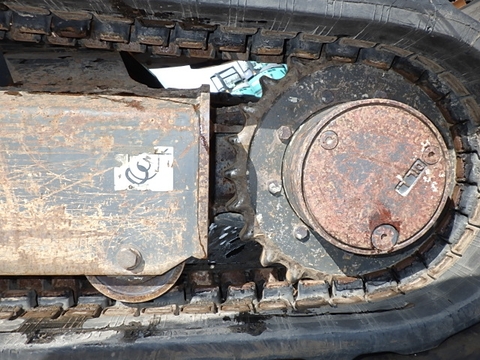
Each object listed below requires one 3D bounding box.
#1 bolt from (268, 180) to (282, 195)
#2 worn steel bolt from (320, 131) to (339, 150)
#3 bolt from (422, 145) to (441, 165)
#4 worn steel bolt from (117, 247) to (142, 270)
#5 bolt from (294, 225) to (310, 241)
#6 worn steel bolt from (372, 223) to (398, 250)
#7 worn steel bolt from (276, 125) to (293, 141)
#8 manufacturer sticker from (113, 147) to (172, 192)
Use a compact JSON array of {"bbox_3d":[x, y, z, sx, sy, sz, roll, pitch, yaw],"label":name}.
[{"bbox_3d":[0.053,0.011,0.580,0.020,0.020,0.009,0,5,-2],"label":"bolt"},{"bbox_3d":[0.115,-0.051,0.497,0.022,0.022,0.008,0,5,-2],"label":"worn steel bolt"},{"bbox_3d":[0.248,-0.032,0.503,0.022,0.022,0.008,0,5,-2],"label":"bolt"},{"bbox_3d":[-0.143,0.101,0.501,0.031,0.031,0.014,0,5,-2],"label":"worn steel bolt"},{"bbox_3d":[0.095,0.079,0.588,0.021,0.021,0.009,0,5,-2],"label":"bolt"},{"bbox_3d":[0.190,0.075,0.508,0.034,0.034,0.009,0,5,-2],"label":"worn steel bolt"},{"bbox_3d":[0.067,-0.070,0.574,0.021,0.021,0.009,0,5,-2],"label":"worn steel bolt"},{"bbox_3d":[-0.123,-0.014,0.499,0.075,0.058,0.002,0,5,-2],"label":"manufacturer sticker"}]

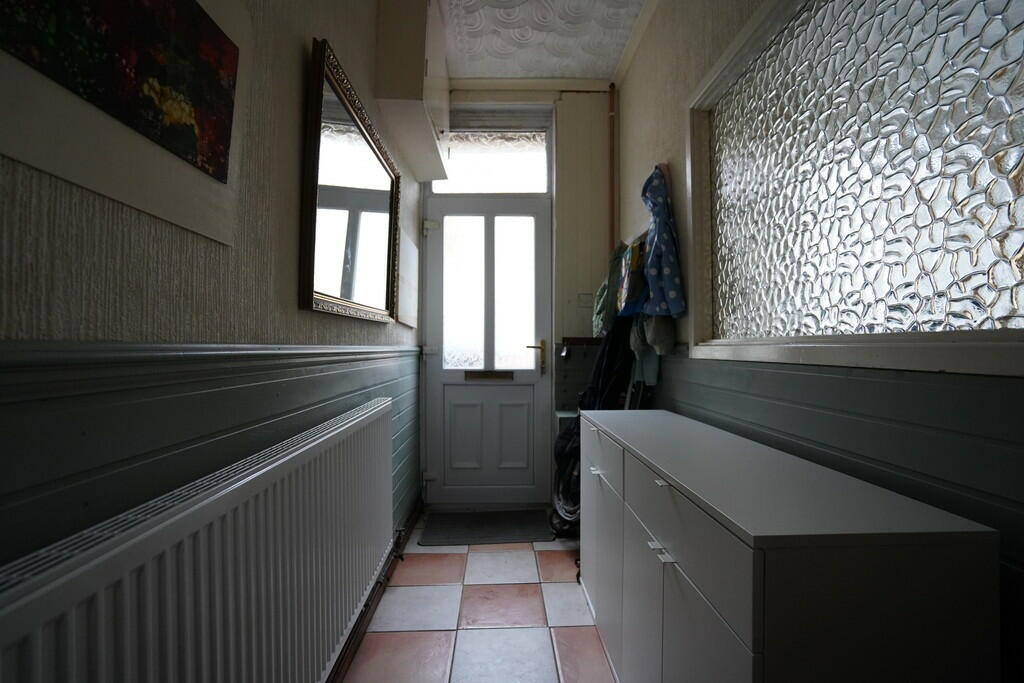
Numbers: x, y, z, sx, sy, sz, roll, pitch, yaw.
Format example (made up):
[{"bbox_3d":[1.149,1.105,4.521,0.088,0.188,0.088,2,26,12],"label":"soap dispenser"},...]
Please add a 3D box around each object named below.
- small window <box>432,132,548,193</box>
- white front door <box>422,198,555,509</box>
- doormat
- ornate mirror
[{"bbox_3d":[-0.143,-1.151,2.963,0.745,0.400,0.030,0,-1,-1],"label":"small window"},{"bbox_3d":[-0.152,0.059,2.955,0.830,1.960,0.060,0,-1,-1],"label":"white front door"},{"bbox_3d":[-0.135,1.084,2.667,0.748,0.012,0.447,0,-1,-5],"label":"doormat"},{"bbox_3d":[-0.545,-0.440,1.682,0.040,0.713,0.957,2,0,-2],"label":"ornate mirror"}]

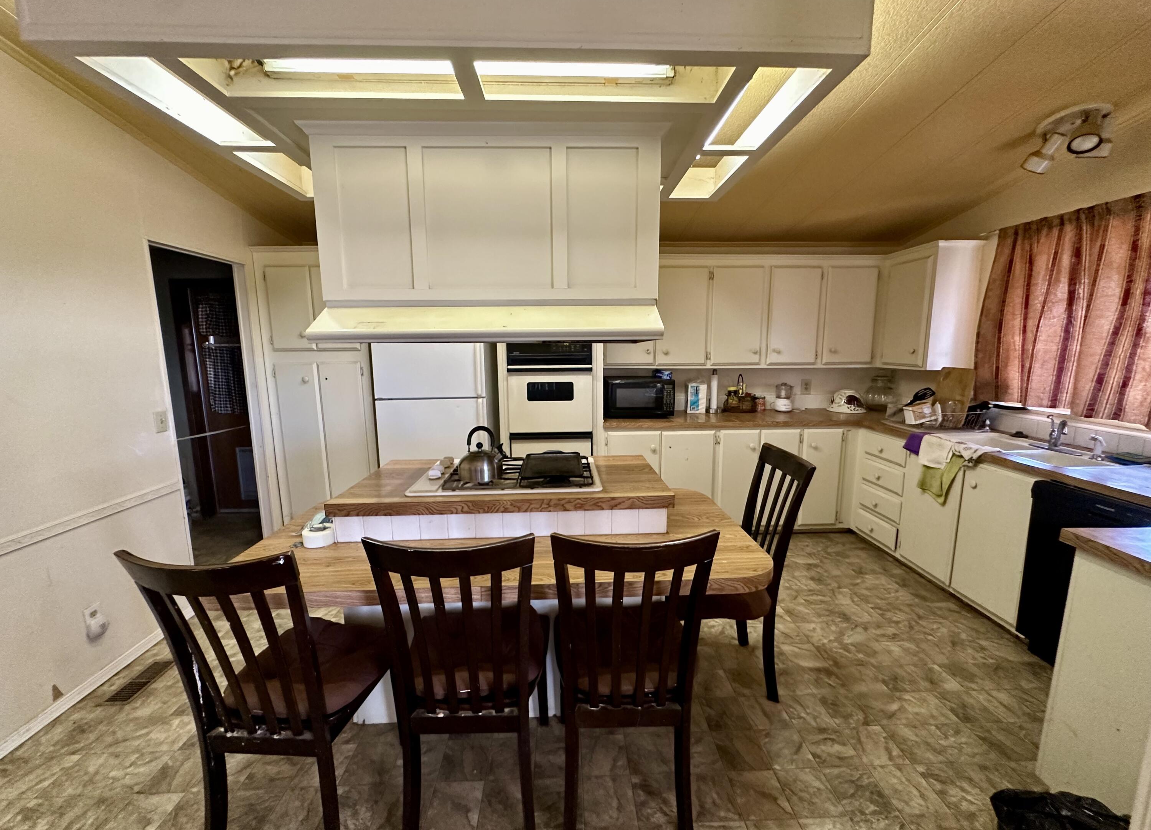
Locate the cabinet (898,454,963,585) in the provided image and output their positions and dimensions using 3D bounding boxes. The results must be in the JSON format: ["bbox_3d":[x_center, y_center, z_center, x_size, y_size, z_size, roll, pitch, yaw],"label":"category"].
[{"bbox_3d":[2.476,0.611,2.917,0.540,0.750,0.410,-1,8,-1],"label":"cabinet"}]

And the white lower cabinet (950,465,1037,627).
[{"bbox_3d":[2.484,0.671,2.496,0.540,0.750,0.400,-1,8,-1],"label":"white lower cabinet"}]

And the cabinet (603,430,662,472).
[{"bbox_3d":[0.442,0.487,3.866,0.440,0.800,0.540,-1,8,-1],"label":"cabinet"}]

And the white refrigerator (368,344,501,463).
[{"bbox_3d":[-1.013,0.151,3.649,0.770,1.690,0.720,-1,8,-1],"label":"white refrigerator"}]

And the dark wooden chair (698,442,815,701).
[{"bbox_3d":[0.685,0.692,2.132,0.550,1.020,0.470,-1,8,-1],"label":"dark wooden chair"}]

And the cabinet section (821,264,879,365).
[{"bbox_3d":[2.228,-0.819,3.910,0.430,0.790,0.310,-1,9,-2],"label":"cabinet section"}]

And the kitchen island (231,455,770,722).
[{"bbox_3d":[-0.283,0.764,2.033,1.950,0.920,1.100,-1,8,-2],"label":"kitchen island"}]

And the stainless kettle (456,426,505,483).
[{"bbox_3d":[-0.393,0.163,1.990,0.205,0.228,0.185,3,9,25],"label":"stainless kettle"}]

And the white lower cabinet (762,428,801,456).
[{"bbox_3d":[1.587,0.475,3.886,0.300,0.800,0.540,-1,8,-1],"label":"white lower cabinet"}]

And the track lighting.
[{"bbox_3d":[2.529,-1.401,2.395,0.250,0.210,0.310,-1,8,-1],"label":"track lighting"}]

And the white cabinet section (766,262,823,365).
[{"bbox_3d":[1.764,-0.814,3.894,0.430,0.790,0.310,-1,9,-2],"label":"white cabinet section"}]

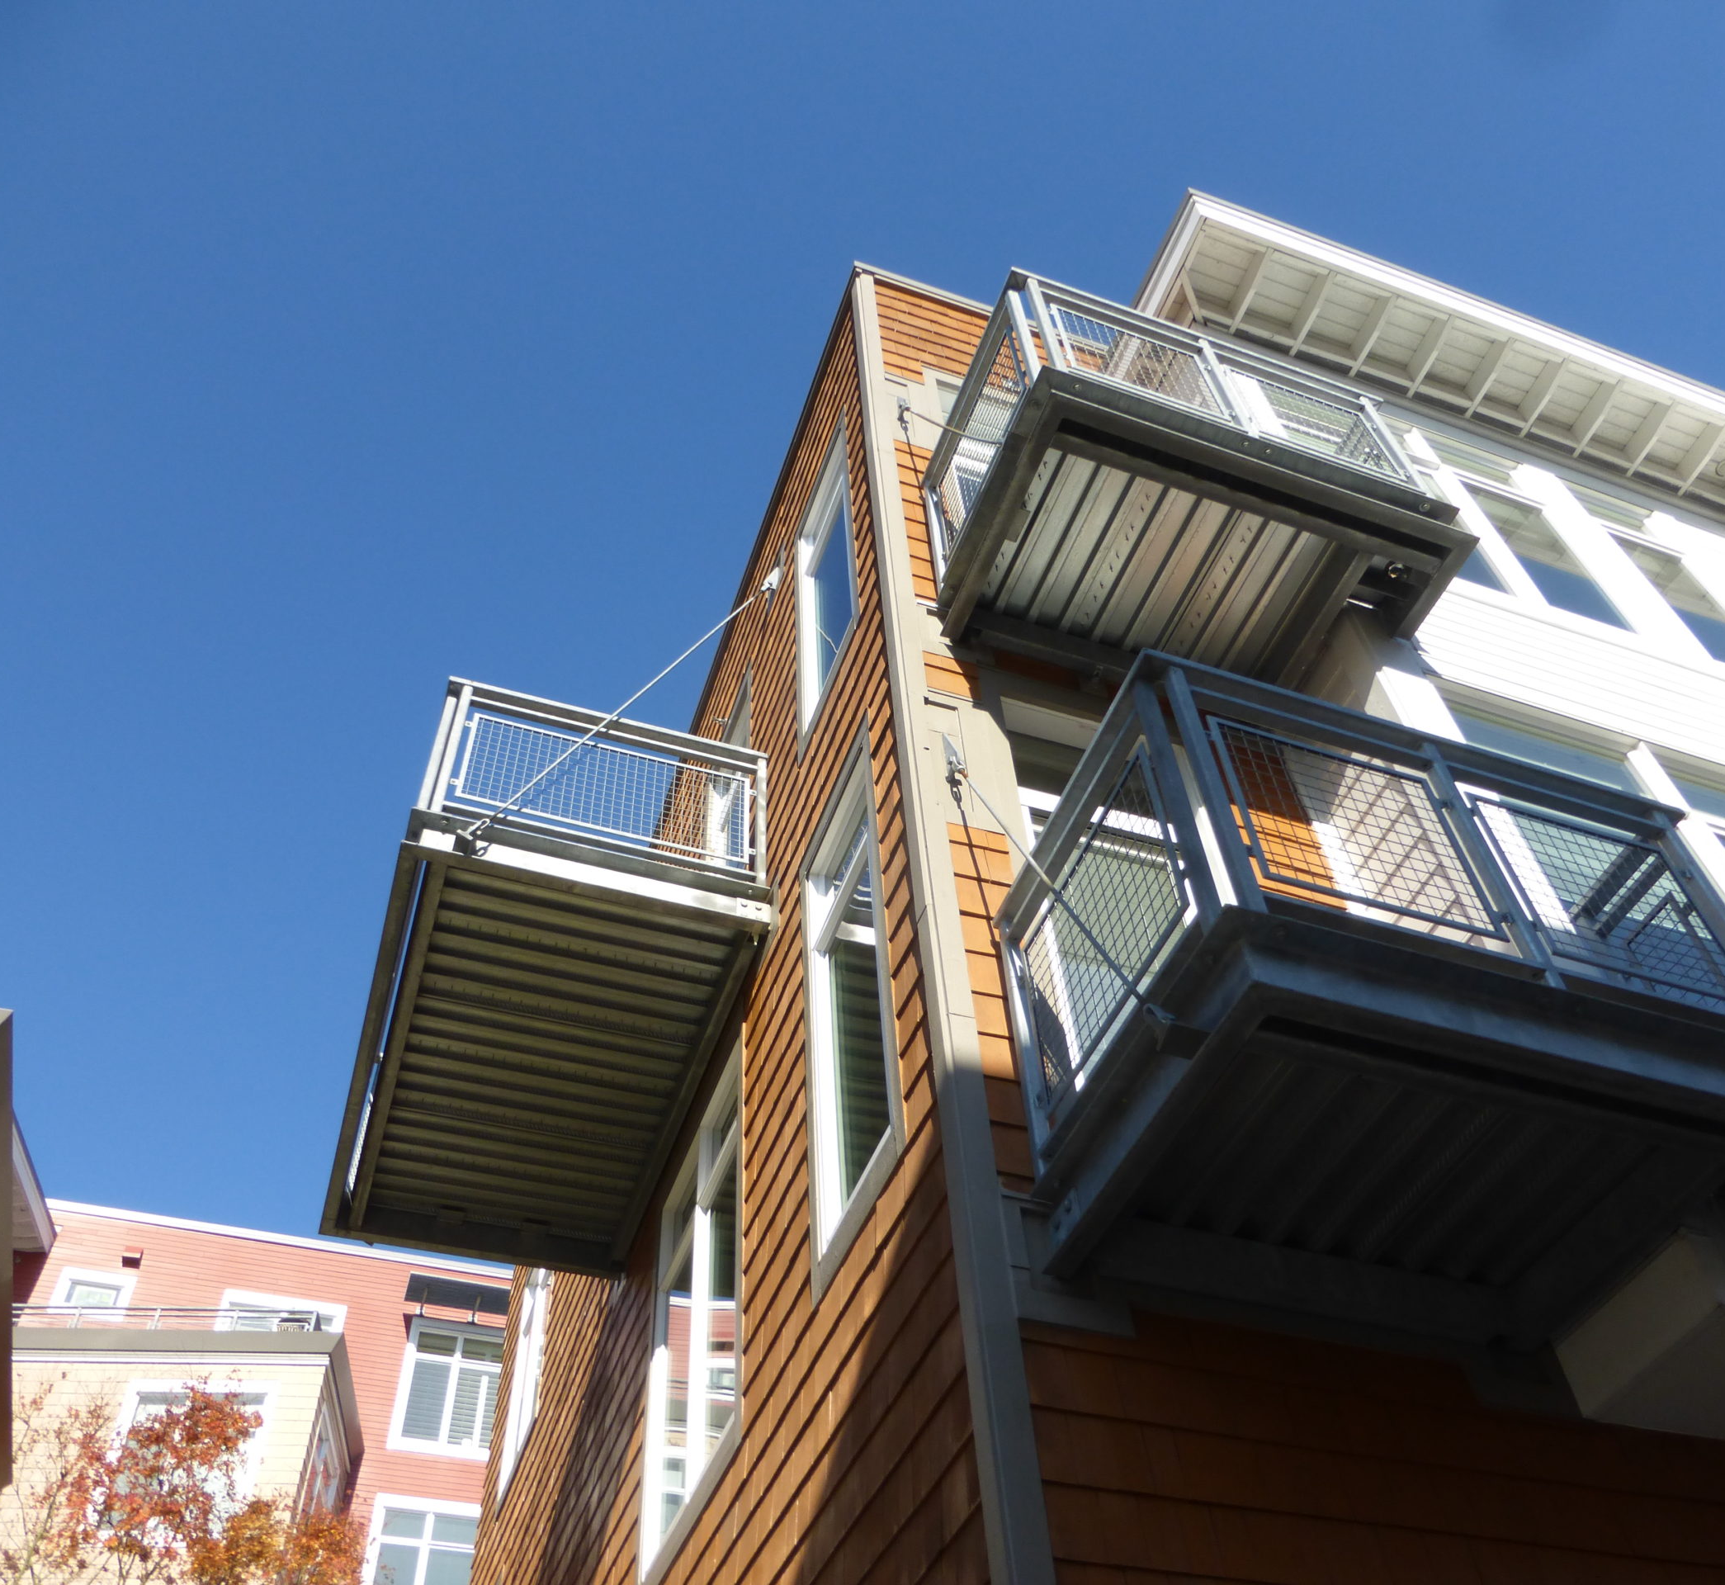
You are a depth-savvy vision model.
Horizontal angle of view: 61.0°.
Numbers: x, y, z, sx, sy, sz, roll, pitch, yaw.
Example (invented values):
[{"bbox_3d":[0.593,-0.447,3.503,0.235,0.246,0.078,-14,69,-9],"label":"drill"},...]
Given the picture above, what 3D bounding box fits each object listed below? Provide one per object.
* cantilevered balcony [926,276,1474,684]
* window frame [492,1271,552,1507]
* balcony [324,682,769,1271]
[{"bbox_3d":[1.401,-1.263,6.603,1.924,1.331,1.172,14,-53,-14],"label":"cantilevered balcony"},{"bbox_3d":[-2.843,4.704,12.617,0.122,2.193,1.550,14,-53,-14],"label":"window frame"},{"bbox_3d":[-1.846,1.196,8.427,1.798,1.331,3.185,14,-53,-14],"label":"balcony"}]

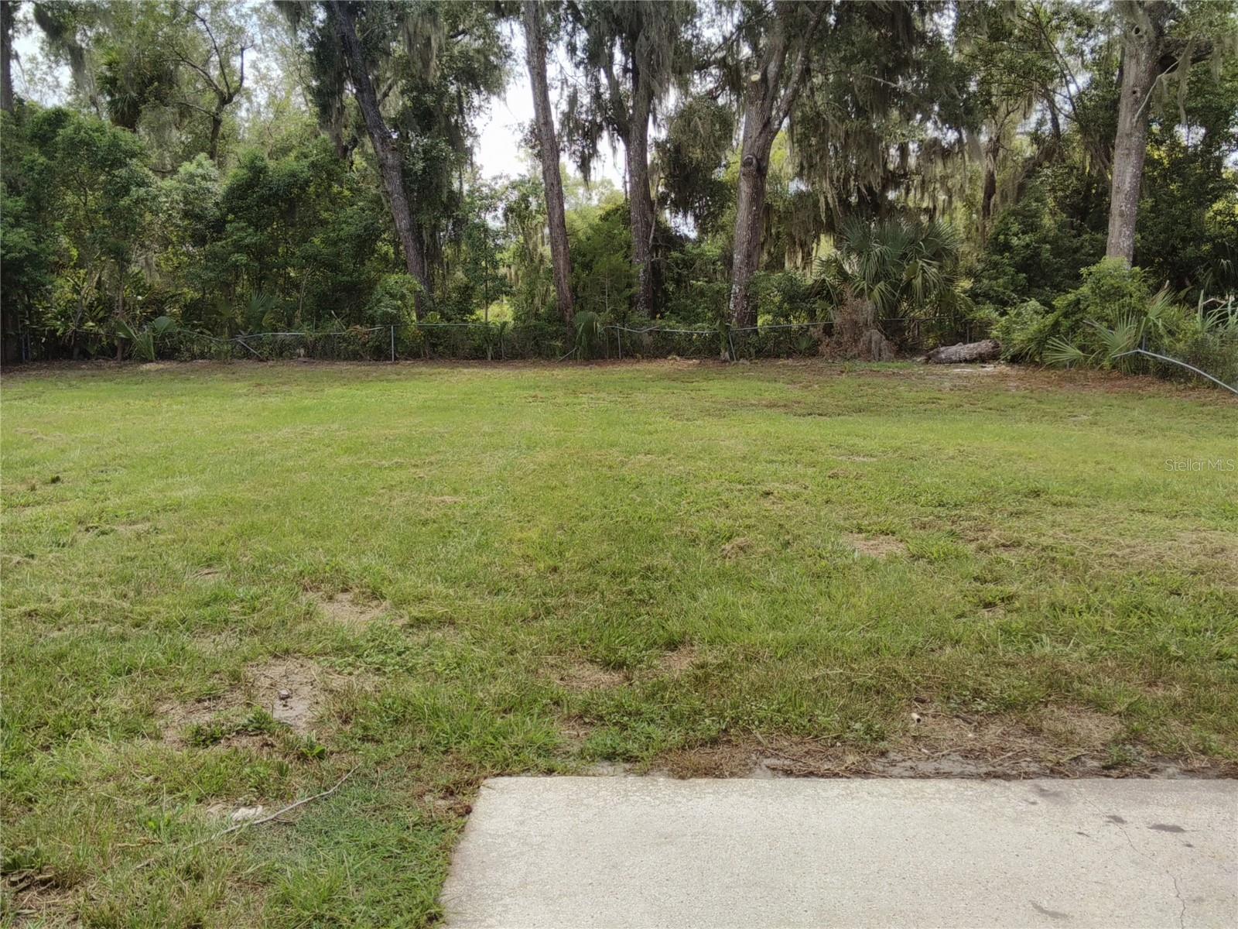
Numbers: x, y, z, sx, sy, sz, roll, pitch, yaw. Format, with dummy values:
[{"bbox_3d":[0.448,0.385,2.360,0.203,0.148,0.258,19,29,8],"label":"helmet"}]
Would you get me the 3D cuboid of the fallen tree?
[{"bbox_3d":[8.596,-2.813,25.000,1.850,0.580,0.580,2,10,12],"label":"fallen tree"}]

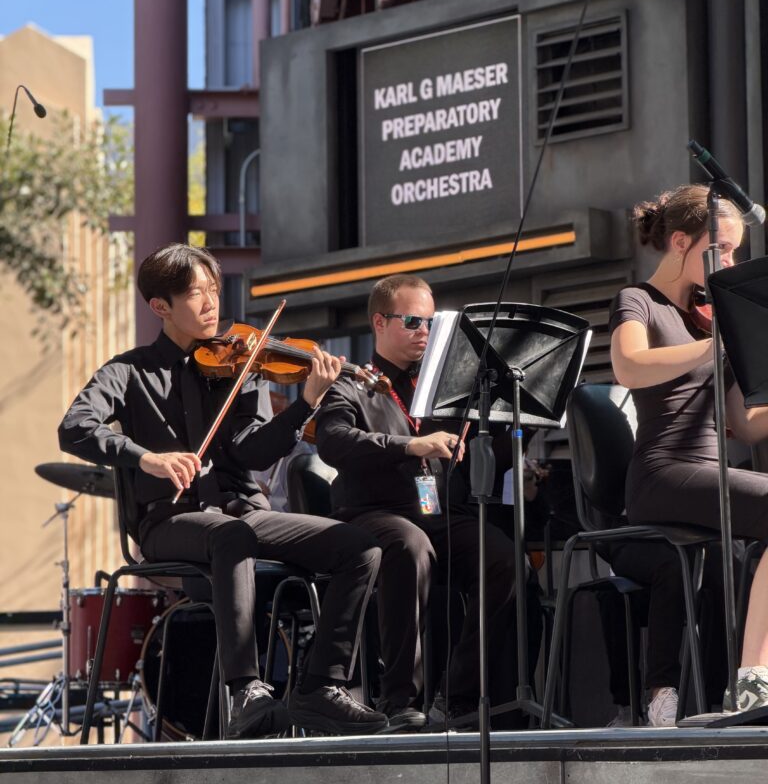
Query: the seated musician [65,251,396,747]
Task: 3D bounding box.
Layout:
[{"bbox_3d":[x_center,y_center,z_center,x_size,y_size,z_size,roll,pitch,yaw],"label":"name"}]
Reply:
[{"bbox_3d":[-0.370,0.239,7.500,0.640,1.290,0.880,4,-9,-31],"label":"seated musician"}]

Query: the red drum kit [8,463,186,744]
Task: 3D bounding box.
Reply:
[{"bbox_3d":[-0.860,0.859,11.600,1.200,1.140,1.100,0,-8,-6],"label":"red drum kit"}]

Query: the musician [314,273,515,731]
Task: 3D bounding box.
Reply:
[{"bbox_3d":[0.068,0.303,8.164,0.720,1.310,0.600,-7,-10,41],"label":"musician"}]

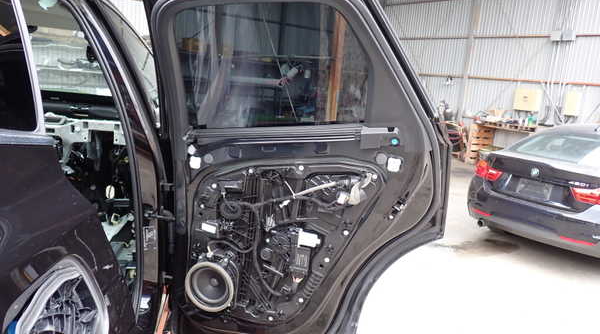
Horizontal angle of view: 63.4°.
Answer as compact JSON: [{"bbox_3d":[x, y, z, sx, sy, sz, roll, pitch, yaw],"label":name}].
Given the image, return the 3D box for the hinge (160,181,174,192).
[{"bbox_3d":[-0.459,0.068,1.680,0.048,0.040,0.045,4,10,16],"label":"hinge"}]

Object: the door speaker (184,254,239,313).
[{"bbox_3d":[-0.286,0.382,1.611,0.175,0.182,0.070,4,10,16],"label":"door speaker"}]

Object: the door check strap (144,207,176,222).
[{"bbox_3d":[-0.472,0.162,1.645,0.112,0.040,0.036,7,14,14],"label":"door check strap"}]

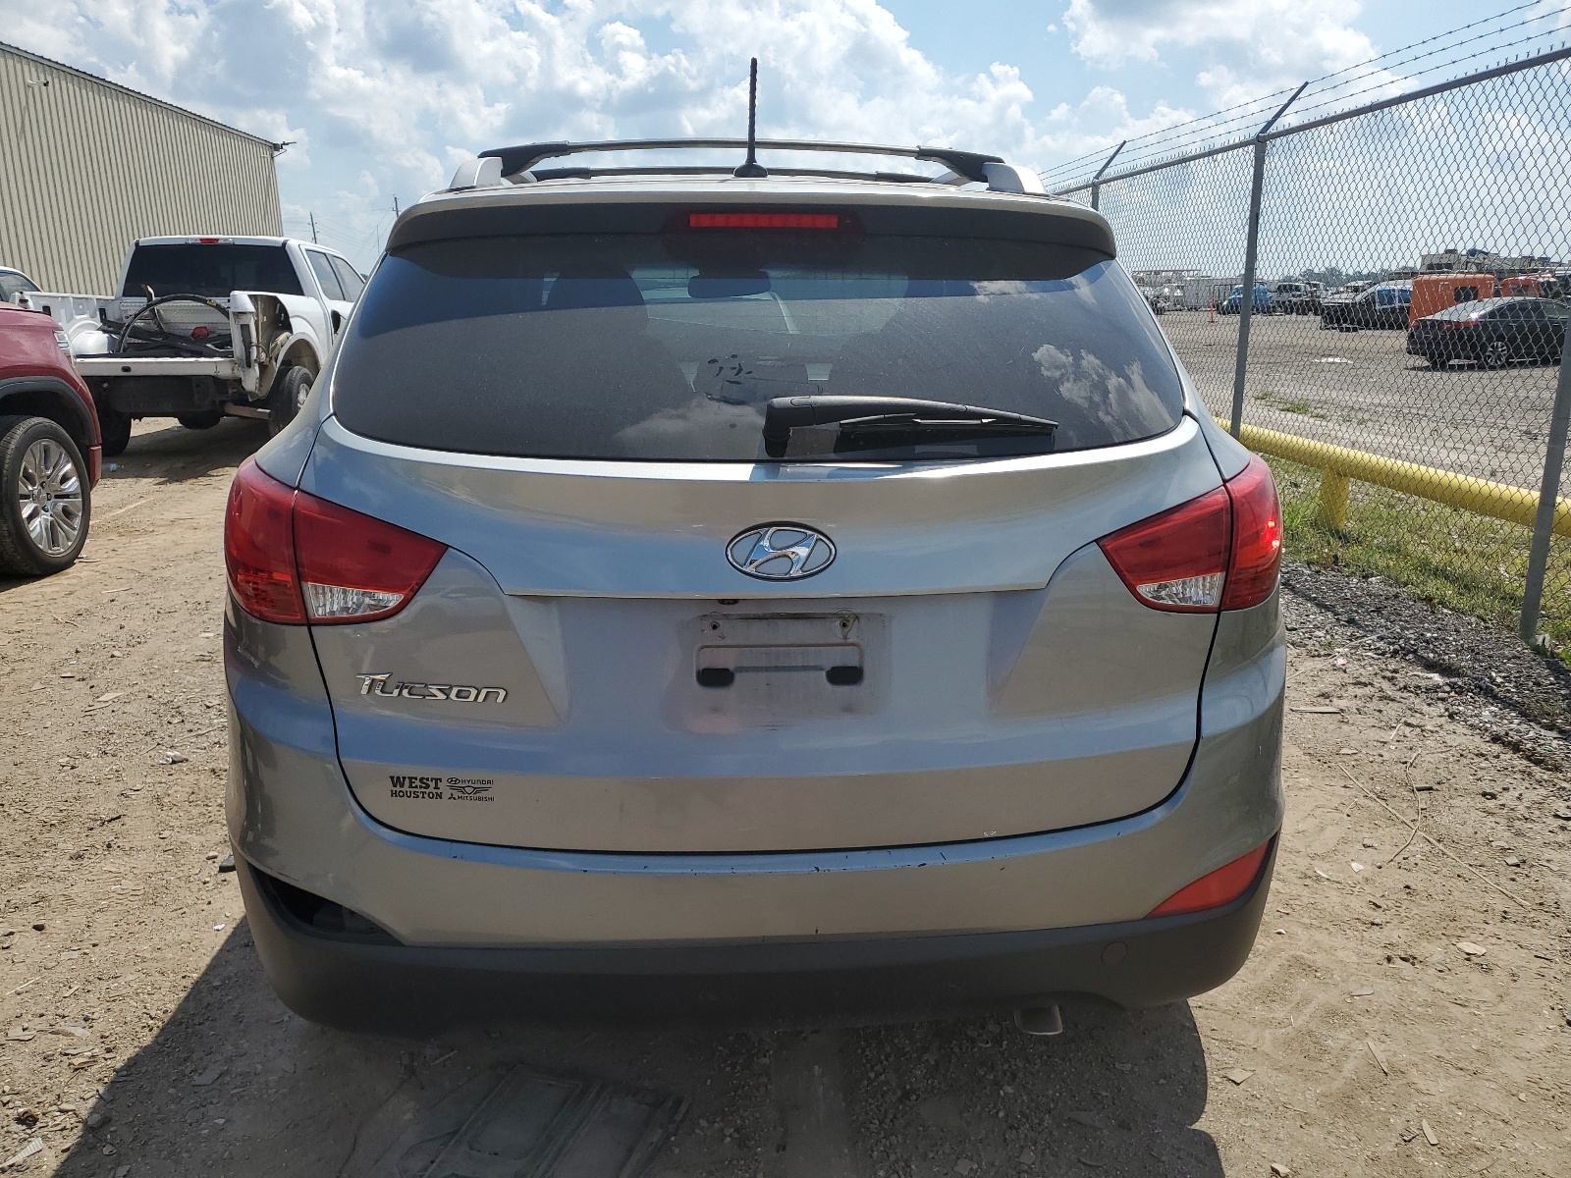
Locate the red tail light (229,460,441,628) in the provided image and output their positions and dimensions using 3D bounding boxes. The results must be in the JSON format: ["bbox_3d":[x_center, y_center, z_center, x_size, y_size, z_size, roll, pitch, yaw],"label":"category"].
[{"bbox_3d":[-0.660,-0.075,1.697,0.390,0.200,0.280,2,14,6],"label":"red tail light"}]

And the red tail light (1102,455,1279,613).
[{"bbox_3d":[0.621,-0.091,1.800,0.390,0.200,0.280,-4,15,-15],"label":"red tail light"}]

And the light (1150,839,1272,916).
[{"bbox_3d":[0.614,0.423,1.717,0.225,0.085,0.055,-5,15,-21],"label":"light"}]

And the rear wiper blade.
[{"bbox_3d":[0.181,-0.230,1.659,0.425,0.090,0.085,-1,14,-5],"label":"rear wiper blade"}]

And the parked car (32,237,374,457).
[{"bbox_3d":[-5.575,-2.648,12.511,2.060,1.950,5.750,-1,14,-5],"label":"parked car"}]

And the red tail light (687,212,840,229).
[{"bbox_3d":[-0.033,-0.572,1.838,0.237,0.022,0.028,-1,14,-5],"label":"red tail light"}]

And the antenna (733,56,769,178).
[{"bbox_3d":[-0.060,-0.842,2.122,0.062,0.187,0.165,-1,14,-5],"label":"antenna"}]

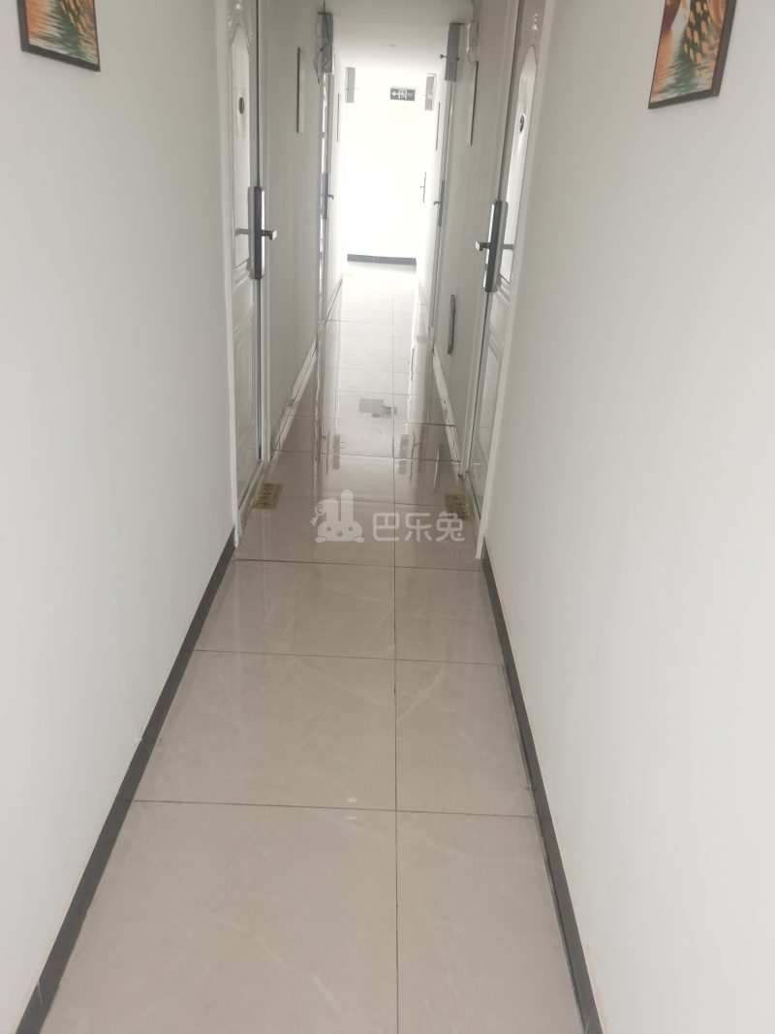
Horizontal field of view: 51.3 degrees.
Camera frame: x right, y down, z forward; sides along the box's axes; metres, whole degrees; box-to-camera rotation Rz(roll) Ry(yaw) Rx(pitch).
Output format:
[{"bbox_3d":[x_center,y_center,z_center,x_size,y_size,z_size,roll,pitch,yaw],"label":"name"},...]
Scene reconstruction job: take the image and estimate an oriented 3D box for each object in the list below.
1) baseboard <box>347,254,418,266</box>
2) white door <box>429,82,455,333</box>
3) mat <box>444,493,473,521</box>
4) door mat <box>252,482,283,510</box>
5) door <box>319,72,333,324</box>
[{"bbox_3d":[-0.066,-3.656,11.487,0.990,0.090,0.020,3,24,-1],"label":"baseboard"},{"bbox_3d":[0.469,-2.481,6.445,0.070,2.090,0.930,3,24,-1],"label":"white door"},{"bbox_3d":[0.310,-0.044,3.483,0.103,0.008,0.297,3,24,-1],"label":"mat"},{"bbox_3d":[-0.518,-0.095,3.499,0.105,0.010,0.290,3,24,-1],"label":"door mat"},{"bbox_3d":[-0.535,-2.534,6.428,0.070,2.090,0.930,3,24,-1],"label":"door"}]

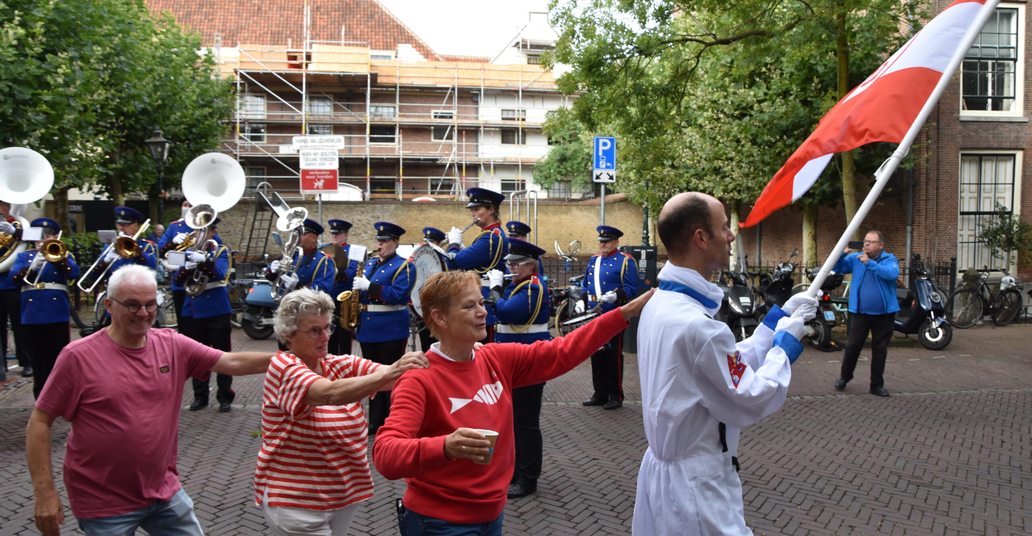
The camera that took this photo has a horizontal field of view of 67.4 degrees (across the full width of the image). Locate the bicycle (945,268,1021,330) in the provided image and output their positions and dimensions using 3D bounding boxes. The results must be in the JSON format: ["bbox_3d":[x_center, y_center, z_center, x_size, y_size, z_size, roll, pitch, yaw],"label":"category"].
[{"bbox_3d":[8.498,0.515,14.087,1.800,1.100,0.600,-1,3,-16],"label":"bicycle"}]

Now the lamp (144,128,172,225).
[{"bbox_3d":[-6.996,-0.887,15.076,0.500,3.680,0.500,0,3,-8],"label":"lamp"}]

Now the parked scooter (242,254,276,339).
[{"bbox_3d":[-3.252,0.500,11.836,1.780,1.240,0.700,-1,3,-20],"label":"parked scooter"}]

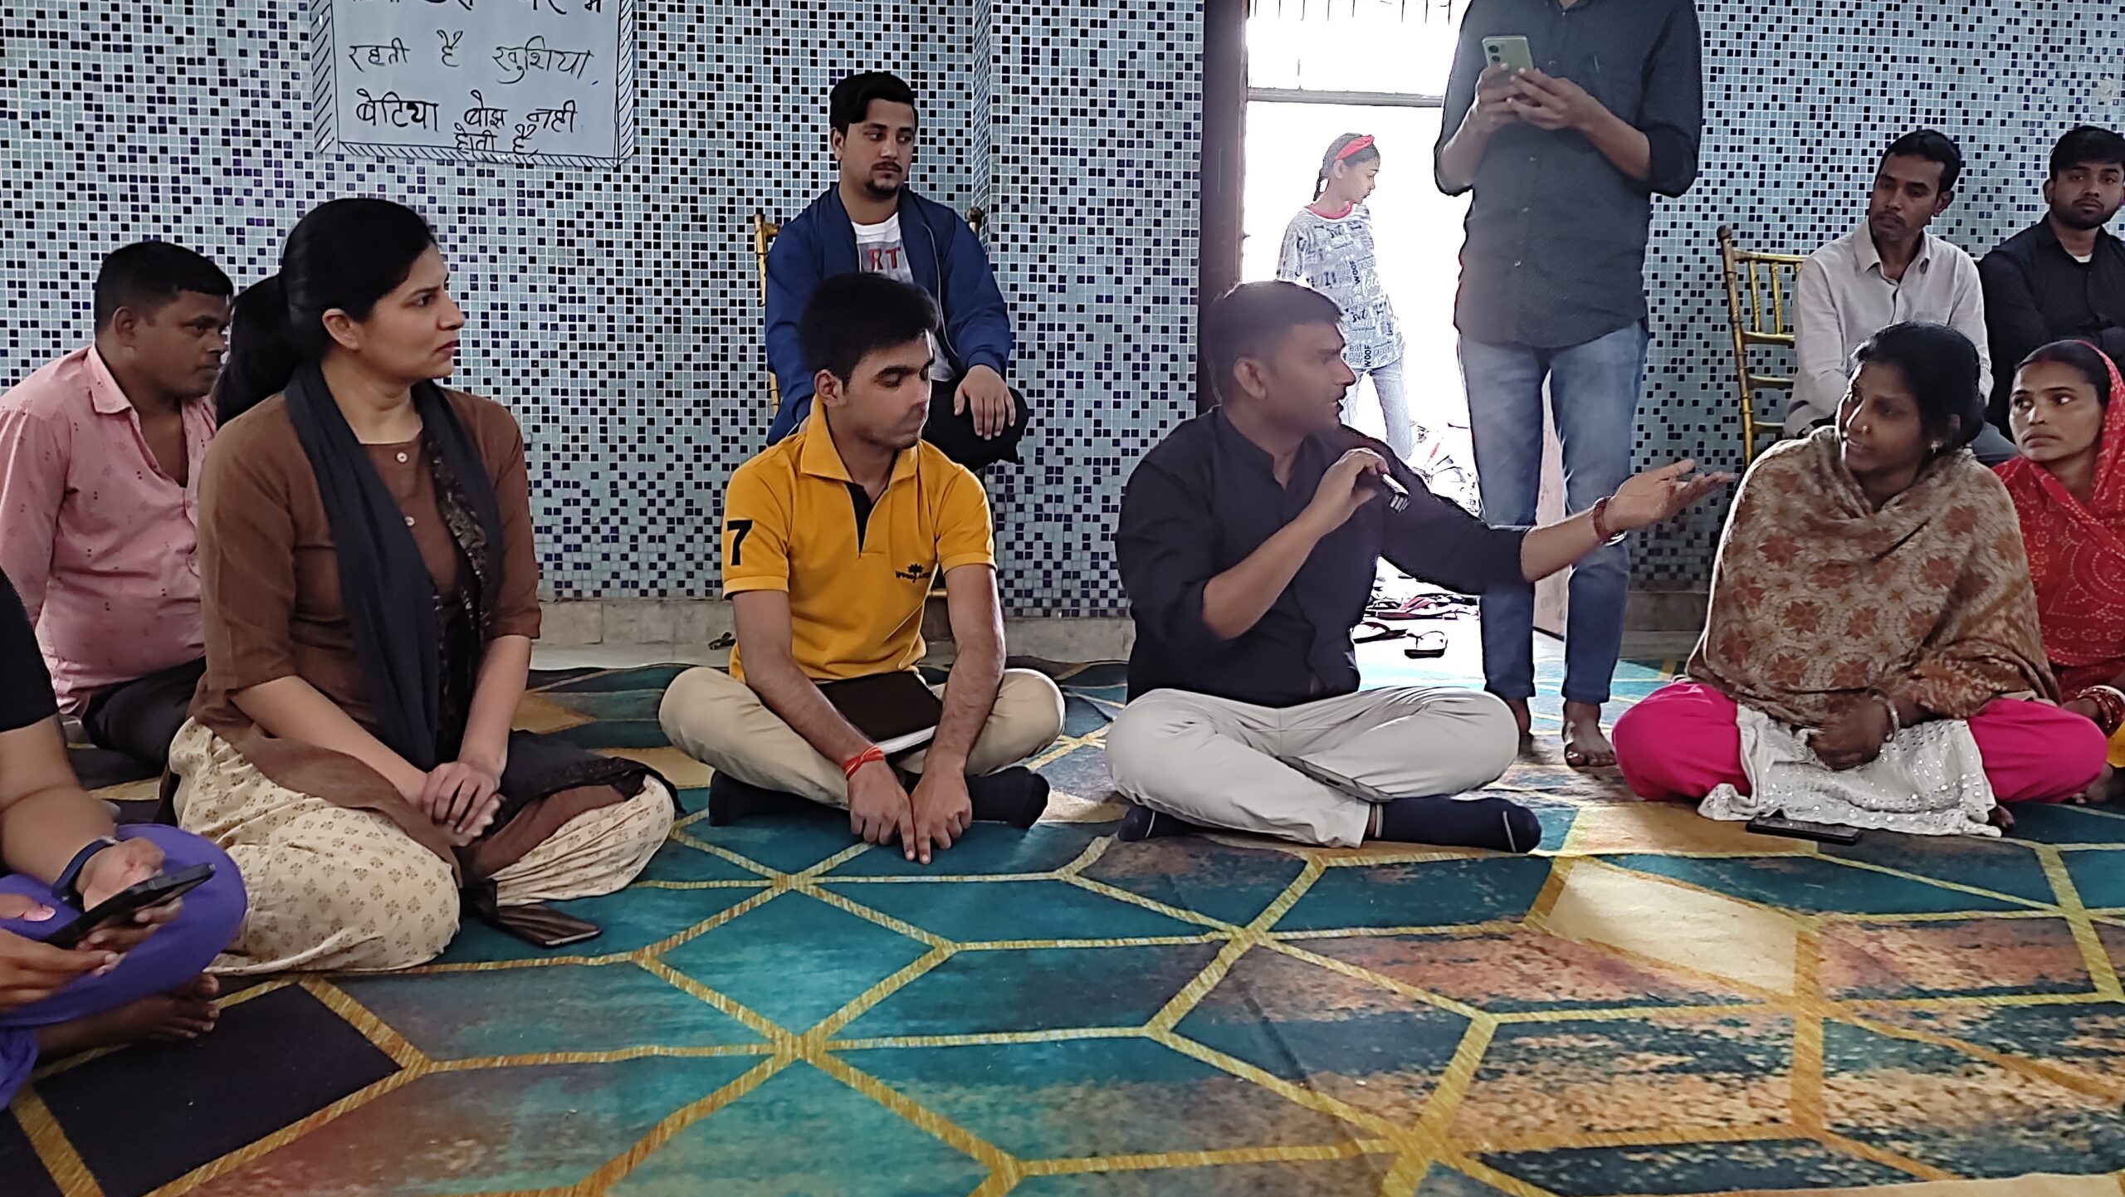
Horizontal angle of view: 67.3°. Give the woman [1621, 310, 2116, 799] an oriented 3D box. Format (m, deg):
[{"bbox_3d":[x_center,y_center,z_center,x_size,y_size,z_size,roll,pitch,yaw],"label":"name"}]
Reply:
[{"bbox_3d":[1.326,-0.061,2.677,0.770,0.790,0.580,1,6,7],"label":"woman"}]

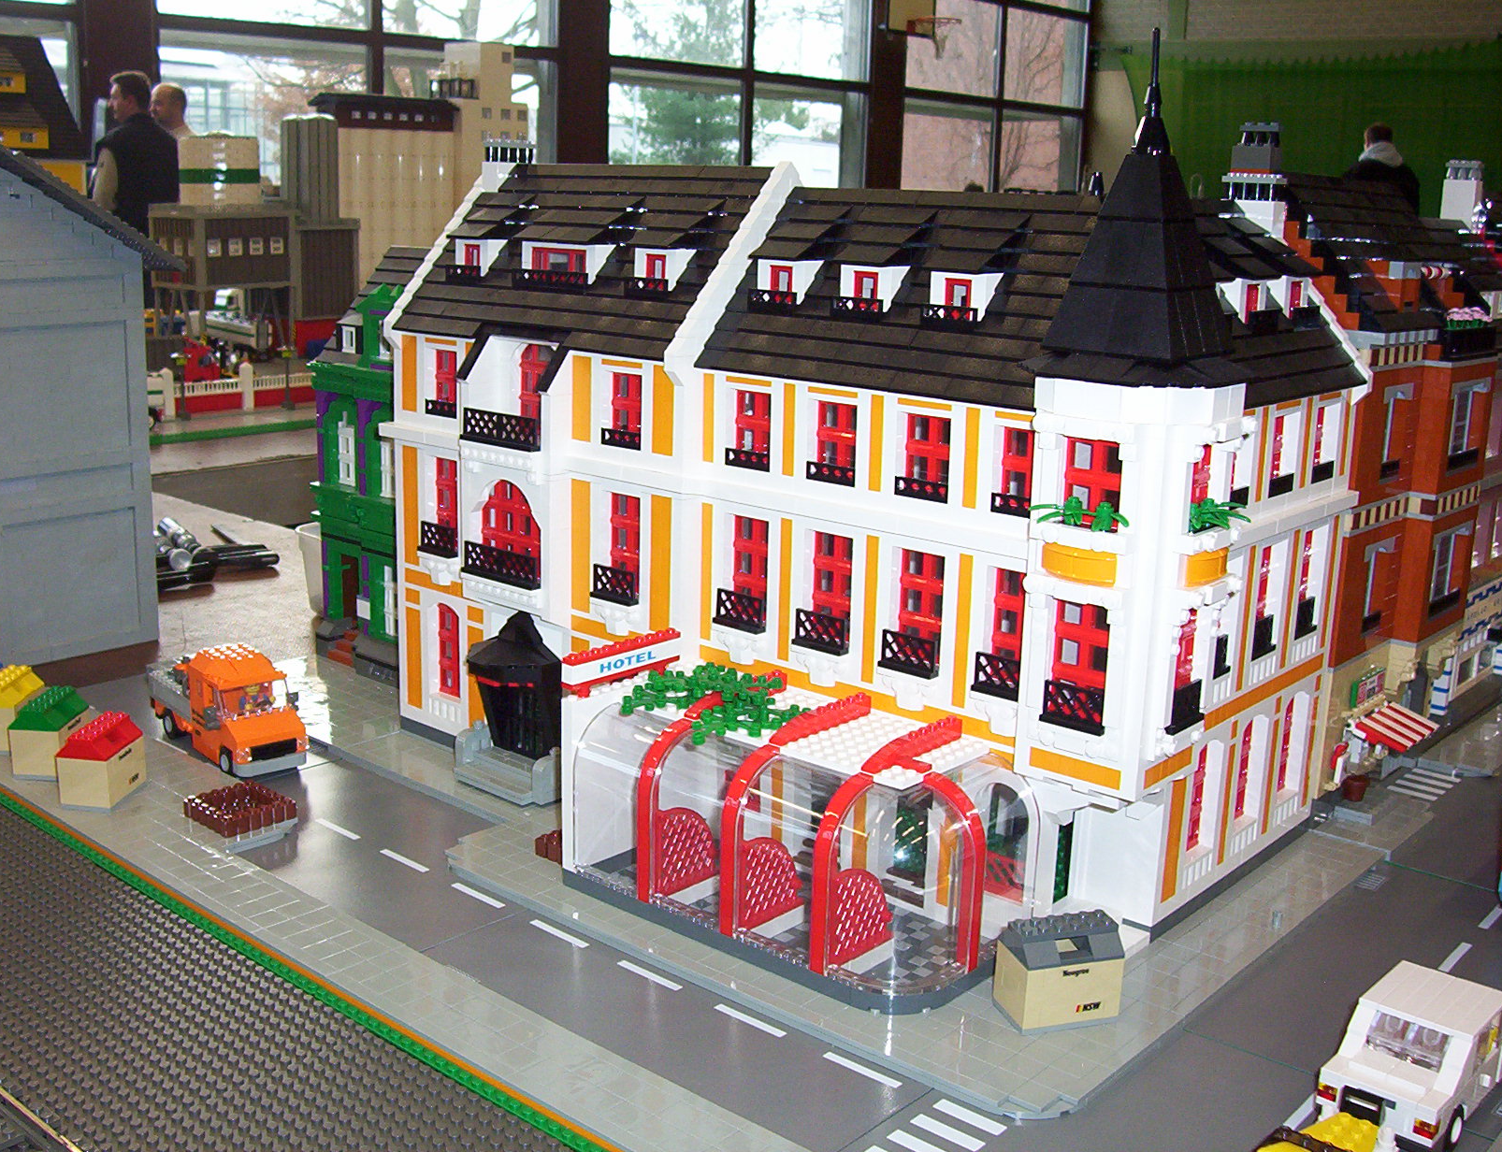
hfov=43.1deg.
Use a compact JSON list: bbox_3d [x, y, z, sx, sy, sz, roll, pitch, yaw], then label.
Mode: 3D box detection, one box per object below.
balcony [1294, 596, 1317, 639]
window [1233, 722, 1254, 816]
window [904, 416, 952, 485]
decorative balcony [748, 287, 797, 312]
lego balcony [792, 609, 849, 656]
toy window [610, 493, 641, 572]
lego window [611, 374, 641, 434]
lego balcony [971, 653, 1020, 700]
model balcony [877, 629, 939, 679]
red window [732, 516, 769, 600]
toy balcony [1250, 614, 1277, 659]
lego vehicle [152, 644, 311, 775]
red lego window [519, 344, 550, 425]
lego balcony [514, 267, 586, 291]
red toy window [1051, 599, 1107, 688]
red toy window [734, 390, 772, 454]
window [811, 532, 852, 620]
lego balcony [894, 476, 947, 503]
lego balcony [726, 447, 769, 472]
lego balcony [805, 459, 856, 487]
[{"bbox_3d":[0.303,0.023,1.040,0.008,0.019,0.031,13,19,39],"label":"balcony"},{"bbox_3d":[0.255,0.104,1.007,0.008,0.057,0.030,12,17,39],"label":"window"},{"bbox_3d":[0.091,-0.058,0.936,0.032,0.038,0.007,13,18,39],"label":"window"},{"bbox_3d":[0.010,-0.143,0.982,0.032,0.010,0.008,12,17,39],"label":"decorative balcony"},{"bbox_3d":[0.036,0.029,0.978,0.032,0.019,0.008,13,18,39],"label":"lego balcony"},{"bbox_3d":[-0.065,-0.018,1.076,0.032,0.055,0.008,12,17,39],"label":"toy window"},{"bbox_3d":[-0.063,-0.092,1.058,0.032,0.037,0.008,12,17,39],"label":"lego window"},{"bbox_3d":[0.121,0.047,0.905,0.032,0.019,0.008,12,17,39],"label":"lego balcony"},{"bbox_3d":[0.078,0.038,0.936,0.032,0.019,0.008,13,19,40],"label":"model balcony"},{"bbox_3d":[0.005,-0.002,1.021,0.032,0.057,0.008,13,18,39],"label":"red window"},{"bbox_3d":[0.265,0.032,0.990,0.008,0.019,0.032,13,18,39],"label":"toy balcony"},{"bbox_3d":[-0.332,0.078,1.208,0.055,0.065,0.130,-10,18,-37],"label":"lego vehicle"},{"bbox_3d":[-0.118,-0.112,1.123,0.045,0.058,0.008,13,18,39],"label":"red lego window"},{"bbox_3d":[-0.113,-0.169,1.081,0.064,0.010,0.007,13,19,40],"label":"lego balcony"},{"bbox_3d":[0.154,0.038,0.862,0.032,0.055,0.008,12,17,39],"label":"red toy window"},{"bbox_3d":[0.006,-0.080,0.995,0.029,0.039,0.007,13,19,40],"label":"red toy window"},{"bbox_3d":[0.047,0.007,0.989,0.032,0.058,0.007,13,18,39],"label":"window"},{"bbox_3d":[0.086,-0.042,0.927,0.032,0.010,0.008,12,17,39],"label":"lego balcony"},{"bbox_3d":[0.001,-0.061,1.000,0.032,0.010,0.008,13,18,39],"label":"lego balcony"},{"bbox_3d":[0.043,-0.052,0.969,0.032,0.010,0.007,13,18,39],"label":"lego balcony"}]

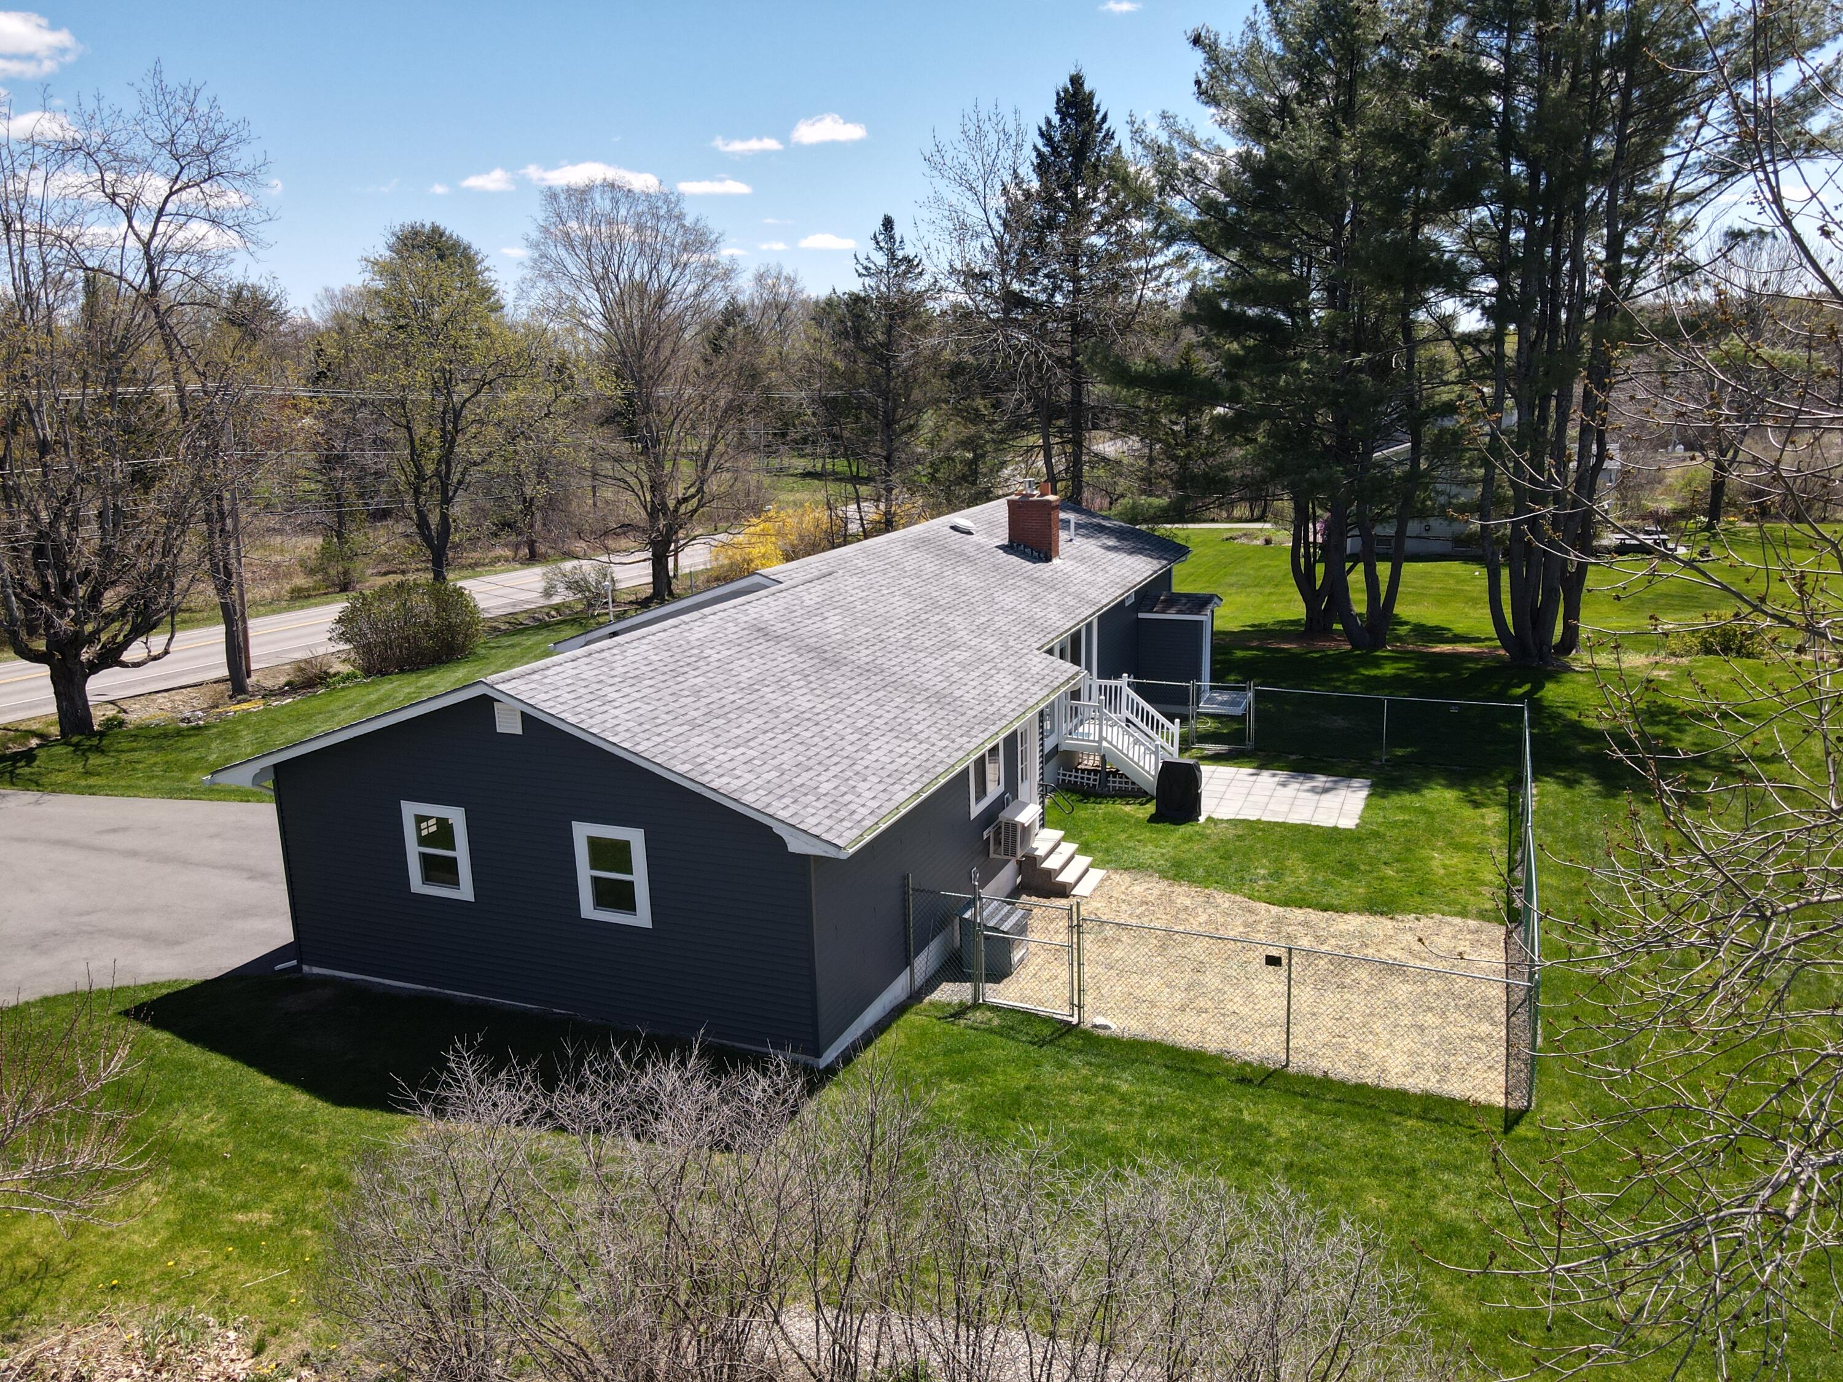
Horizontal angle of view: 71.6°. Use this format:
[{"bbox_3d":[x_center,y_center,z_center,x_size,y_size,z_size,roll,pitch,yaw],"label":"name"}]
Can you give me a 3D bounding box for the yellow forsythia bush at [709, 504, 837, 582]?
[{"bbox_3d":[-6.700,-6.512,56.888,4.150,3.500,5.530,3,14,22],"label":"yellow forsythia bush"}]

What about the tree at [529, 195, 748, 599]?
[{"bbox_3d":[-11.106,-11.694,51.282,8.910,16.330,8.910,3,14,22],"label":"tree"}]

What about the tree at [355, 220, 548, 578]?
[{"bbox_3d":[-15.661,-8.236,42.631,5.920,13.790,5.920,3,14,22],"label":"tree"}]

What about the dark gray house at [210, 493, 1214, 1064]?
[{"bbox_3d":[-0.705,-0.614,26.093,10.260,5.250,23.690,3,14,22],"label":"dark gray house"}]

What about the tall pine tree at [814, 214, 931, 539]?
[{"bbox_3d":[-2.463,-16.796,69.905,6.570,17.440,6.570,-2,13,0],"label":"tall pine tree"}]

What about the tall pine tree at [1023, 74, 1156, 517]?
[{"bbox_3d":[9.967,-22.822,75.989,7.720,25.780,7.720,3,14,22],"label":"tall pine tree"}]

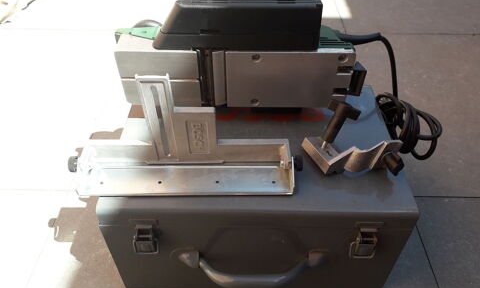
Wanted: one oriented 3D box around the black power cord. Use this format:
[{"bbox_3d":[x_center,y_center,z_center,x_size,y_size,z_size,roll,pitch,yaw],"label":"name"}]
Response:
[{"bbox_3d":[0.272,-0.096,0.650,0.267,0.272,0.140,0,44,1],"label":"black power cord"}]

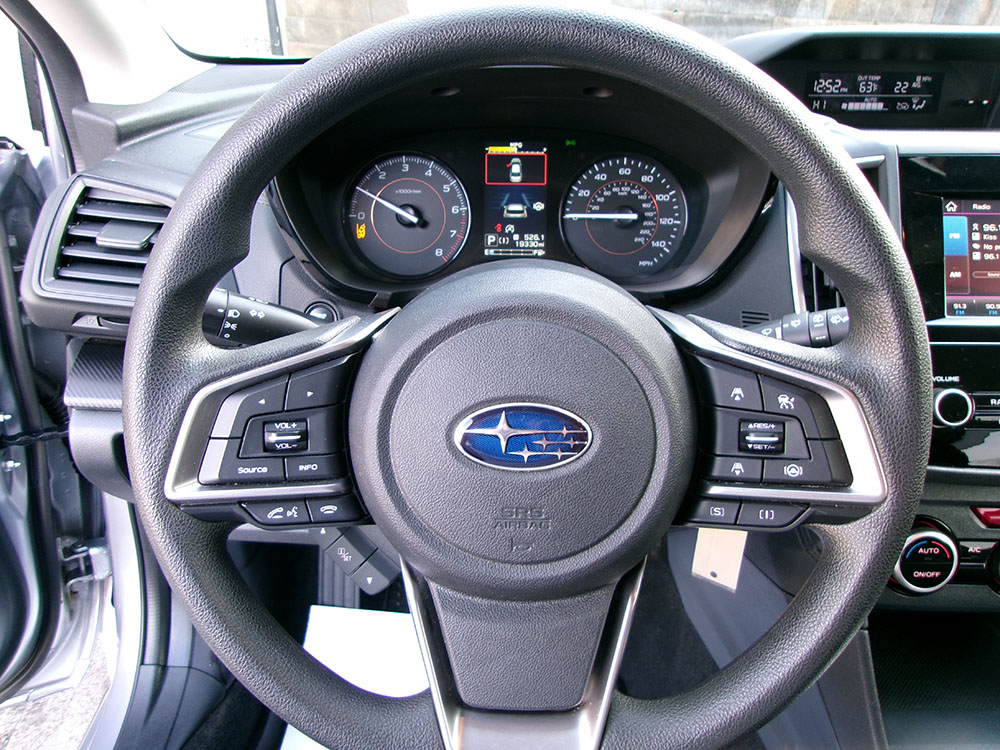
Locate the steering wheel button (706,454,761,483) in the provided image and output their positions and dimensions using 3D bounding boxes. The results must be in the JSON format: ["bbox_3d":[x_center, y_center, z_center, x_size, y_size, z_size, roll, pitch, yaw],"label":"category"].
[{"bbox_3d":[0.111,0.045,0.370,0.028,0.013,0.010,0,7,0],"label":"steering wheel button"}]

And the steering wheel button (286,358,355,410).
[{"bbox_3d":[-0.084,0.004,0.365,0.032,0.025,0.012,0,7,0],"label":"steering wheel button"}]

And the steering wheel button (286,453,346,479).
[{"bbox_3d":[-0.087,0.043,0.370,0.028,0.014,0.010,0,7,0],"label":"steering wheel button"}]

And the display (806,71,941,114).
[{"bbox_3d":[0.318,-0.241,0.665,0.114,0.036,0.012,0,14,0],"label":"display"}]

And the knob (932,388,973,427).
[{"bbox_3d":[0.306,0.022,0.527,0.025,0.025,0.016,0,3,0],"label":"knob"}]

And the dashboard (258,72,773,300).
[{"bbox_3d":[0.016,-0.136,0.580,0.345,0.160,0.100,0,6,0],"label":"dashboard"}]

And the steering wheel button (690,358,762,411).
[{"bbox_3d":[0.108,0.004,0.371,0.034,0.025,0.010,0,7,0],"label":"steering wheel button"}]

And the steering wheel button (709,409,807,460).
[{"bbox_3d":[0.121,0.028,0.368,0.048,0.024,0.012,0,7,0],"label":"steering wheel button"}]

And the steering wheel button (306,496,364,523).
[{"bbox_3d":[-0.080,0.065,0.377,0.028,0.013,0.010,0,7,0],"label":"steering wheel button"}]

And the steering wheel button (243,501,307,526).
[{"bbox_3d":[-0.110,0.067,0.383,0.031,0.013,0.010,0,7,0],"label":"steering wheel button"}]

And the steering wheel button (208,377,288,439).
[{"bbox_3d":[-0.118,0.015,0.366,0.037,0.029,0.010,0,7,0],"label":"steering wheel button"}]

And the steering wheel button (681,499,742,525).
[{"bbox_3d":[0.102,0.066,0.378,0.028,0.013,0.010,0,7,0],"label":"steering wheel button"}]

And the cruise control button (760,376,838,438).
[{"bbox_3d":[0.142,0.015,0.372,0.037,0.029,0.010,0,7,0],"label":"cruise control button"}]

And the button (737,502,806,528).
[{"bbox_3d":[0.132,0.068,0.383,0.034,0.013,0.010,0,7,0],"label":"button"}]

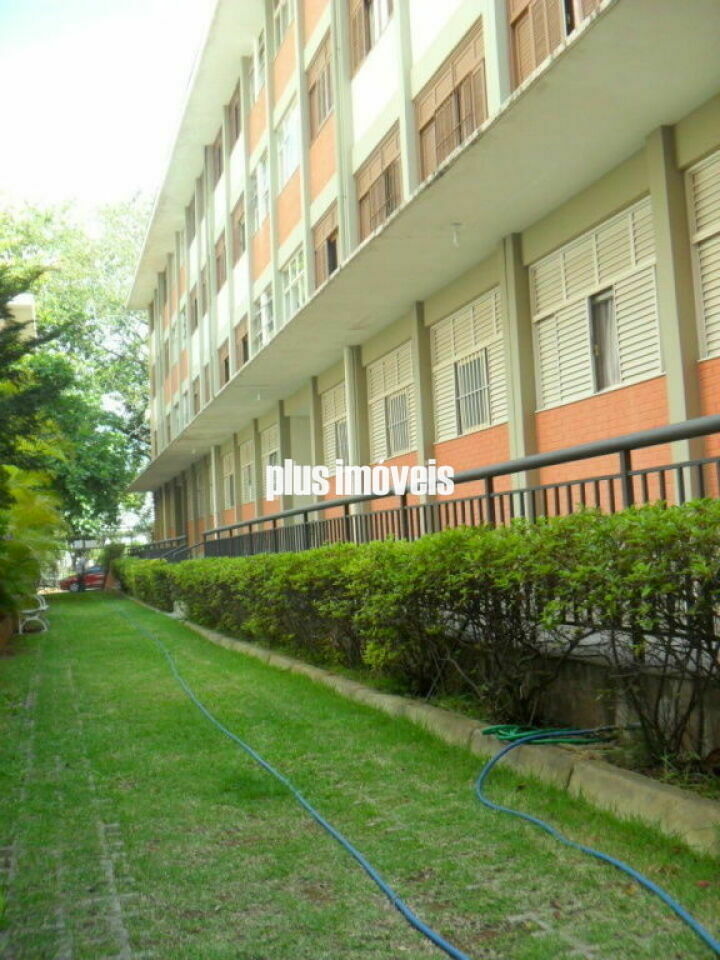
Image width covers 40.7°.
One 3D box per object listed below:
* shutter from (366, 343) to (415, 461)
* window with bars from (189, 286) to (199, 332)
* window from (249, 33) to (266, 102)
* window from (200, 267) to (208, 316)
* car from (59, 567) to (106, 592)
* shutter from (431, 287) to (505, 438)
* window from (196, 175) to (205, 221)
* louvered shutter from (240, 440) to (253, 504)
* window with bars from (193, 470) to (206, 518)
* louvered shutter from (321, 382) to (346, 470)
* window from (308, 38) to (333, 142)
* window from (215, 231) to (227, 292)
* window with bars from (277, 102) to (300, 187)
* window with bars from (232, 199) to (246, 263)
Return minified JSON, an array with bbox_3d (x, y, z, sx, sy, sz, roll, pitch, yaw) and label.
[{"bbox_3d":[0.520,-1.040,13.265,0.120,1.447,2.207,-2,-4,-18],"label":"shutter"},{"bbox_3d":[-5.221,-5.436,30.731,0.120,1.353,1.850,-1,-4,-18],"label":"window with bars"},{"bbox_3d":[-2.231,-8.926,20.957,0.120,1.328,2.182,-1,-4,-18],"label":"window"},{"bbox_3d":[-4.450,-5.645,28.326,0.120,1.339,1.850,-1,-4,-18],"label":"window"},{"bbox_3d":[-14.034,5.226,51.500,4.000,1.460,1.700,-1,-4,-18],"label":"car"},{"bbox_3d":[1.222,-1.232,10.762,0.120,1.431,2.182,-1,-4,-18],"label":"shutter"},{"bbox_3d":[-4.467,-8.301,27.903,0.120,1.305,2.160,-1,-4,-18],"label":"window"},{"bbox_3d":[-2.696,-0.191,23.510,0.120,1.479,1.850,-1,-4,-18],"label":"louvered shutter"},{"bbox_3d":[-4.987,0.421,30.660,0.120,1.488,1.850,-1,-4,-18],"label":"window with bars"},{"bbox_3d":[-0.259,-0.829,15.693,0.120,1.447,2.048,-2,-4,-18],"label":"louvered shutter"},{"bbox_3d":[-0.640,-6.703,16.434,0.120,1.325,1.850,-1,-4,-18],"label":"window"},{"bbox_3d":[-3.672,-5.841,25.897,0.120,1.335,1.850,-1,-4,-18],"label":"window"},{"bbox_3d":[-1.357,-6.364,18.415,0.120,1.395,2.205,-1,-4,-18],"label":"window with bars"},{"bbox_3d":[-2.853,-5.977,23.058,0.120,1.395,2.182,-1,-4,-18],"label":"window with bars"}]

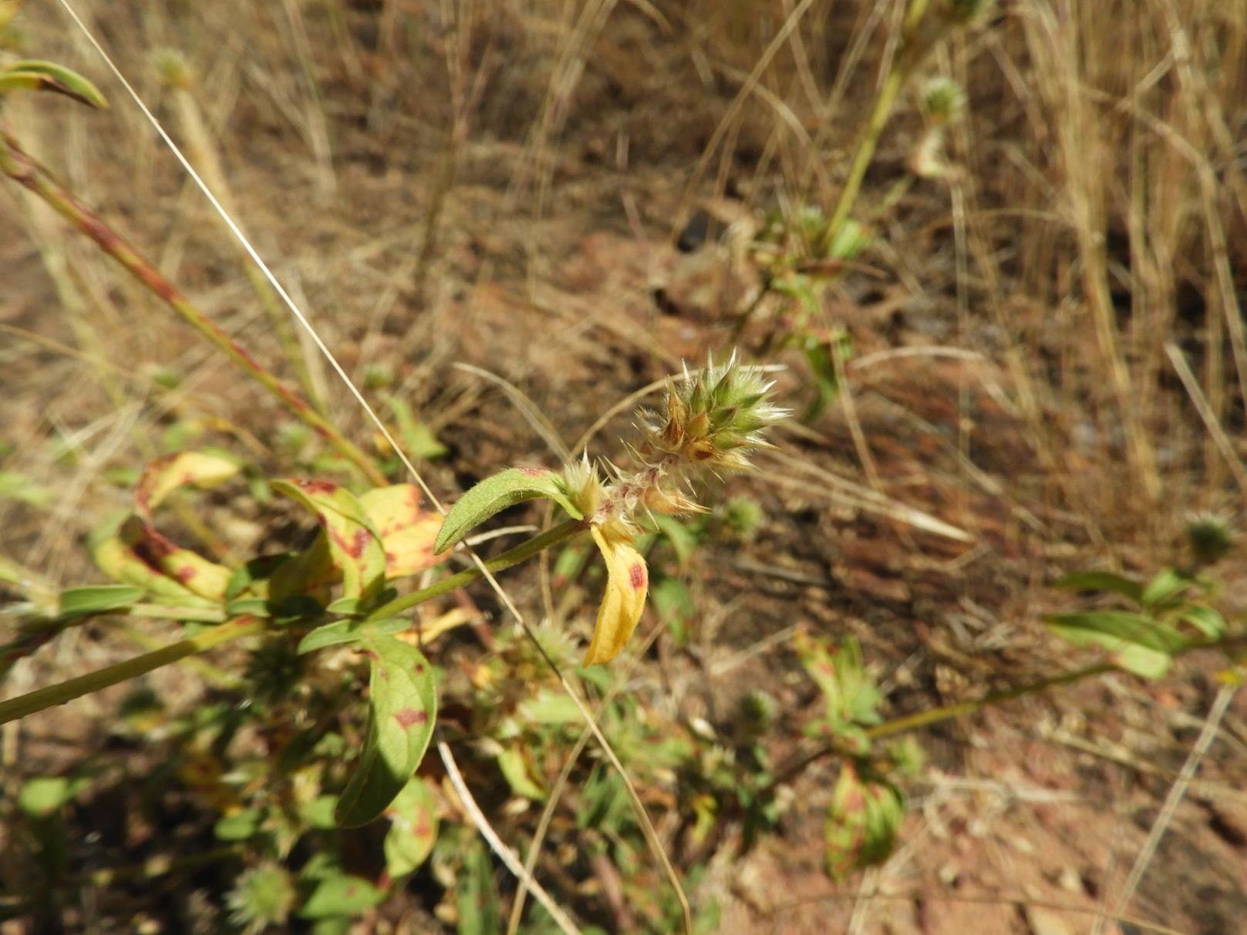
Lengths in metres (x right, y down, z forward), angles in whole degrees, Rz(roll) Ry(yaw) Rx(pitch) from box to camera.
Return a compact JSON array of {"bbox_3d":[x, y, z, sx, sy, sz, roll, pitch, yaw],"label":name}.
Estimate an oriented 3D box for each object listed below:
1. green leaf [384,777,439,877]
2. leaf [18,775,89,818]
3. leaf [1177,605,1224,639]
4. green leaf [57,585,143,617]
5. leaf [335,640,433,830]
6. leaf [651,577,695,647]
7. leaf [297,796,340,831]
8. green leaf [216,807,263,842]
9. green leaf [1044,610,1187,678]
[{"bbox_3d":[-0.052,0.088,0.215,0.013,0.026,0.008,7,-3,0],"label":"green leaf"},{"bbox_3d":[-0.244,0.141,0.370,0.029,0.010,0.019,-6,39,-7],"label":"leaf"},{"bbox_3d":[0.294,0.079,0.440,0.025,0.015,0.017,18,42,21],"label":"leaf"},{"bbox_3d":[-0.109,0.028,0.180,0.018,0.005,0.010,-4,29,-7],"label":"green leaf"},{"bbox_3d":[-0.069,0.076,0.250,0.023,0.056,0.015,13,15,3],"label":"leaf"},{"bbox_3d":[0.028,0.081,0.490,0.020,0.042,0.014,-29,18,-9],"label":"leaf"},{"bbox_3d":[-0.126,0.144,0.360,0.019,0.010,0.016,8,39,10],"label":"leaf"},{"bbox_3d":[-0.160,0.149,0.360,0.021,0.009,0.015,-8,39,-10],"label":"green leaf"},{"bbox_3d":[0.161,0.058,0.285,0.044,0.017,0.015,9,20,1],"label":"green leaf"}]

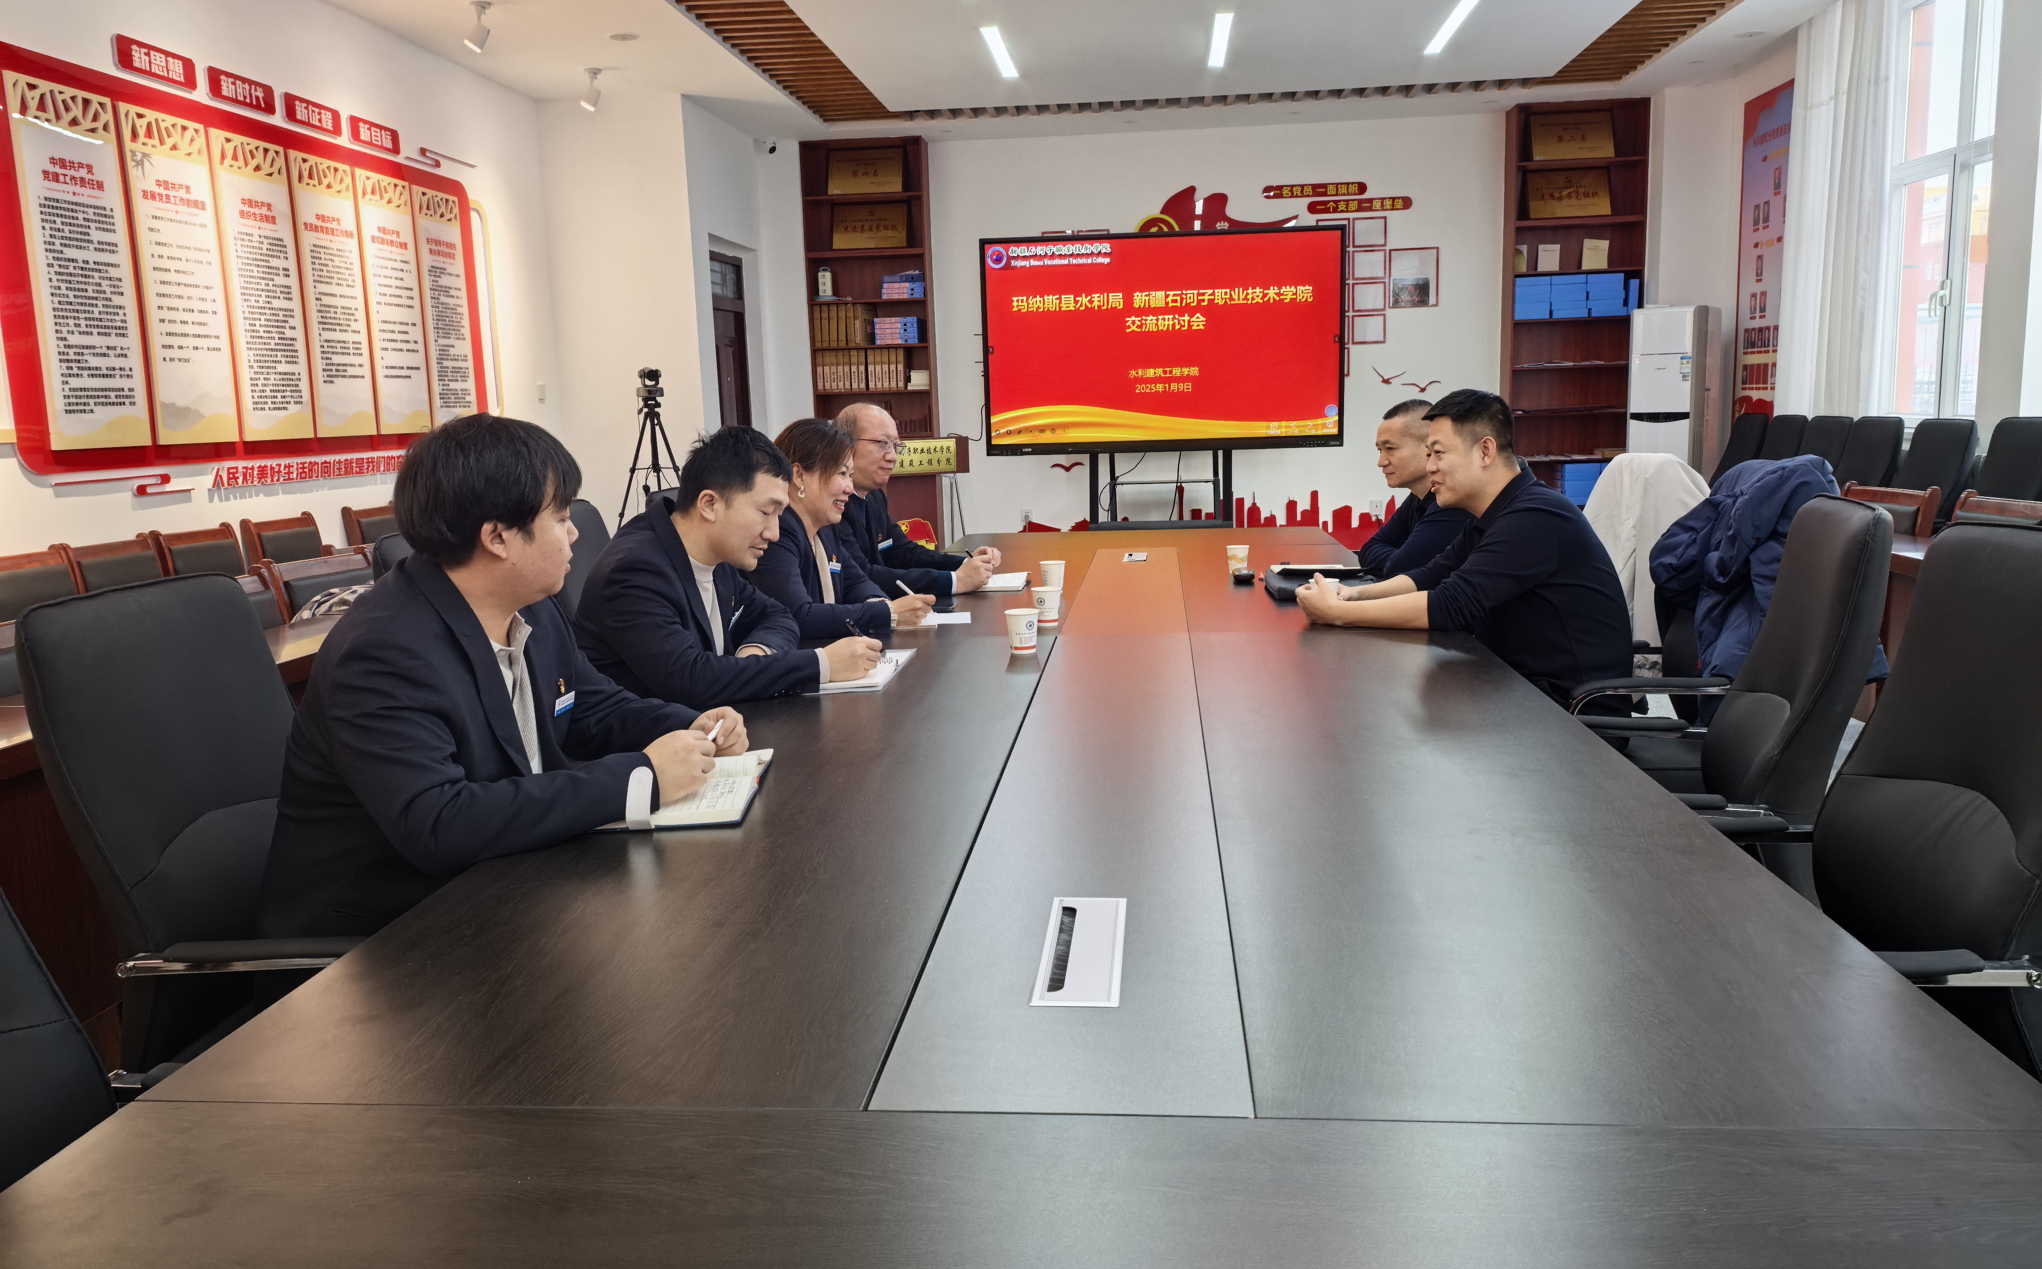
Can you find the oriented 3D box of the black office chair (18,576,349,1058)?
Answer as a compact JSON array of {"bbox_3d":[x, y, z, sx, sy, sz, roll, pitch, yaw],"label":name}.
[{"bbox_3d":[-0.902,0.456,1.996,0.640,1.070,0.570,-1,9,6],"label":"black office chair"}]

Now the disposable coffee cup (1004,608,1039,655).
[{"bbox_3d":[0.006,-0.005,3.004,0.074,0.086,0.074,-1,9,6],"label":"disposable coffee cup"}]

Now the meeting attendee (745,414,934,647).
[{"bbox_3d":[-0.515,0.112,3.429,0.700,1.260,0.500,1,10,17],"label":"meeting attendee"}]

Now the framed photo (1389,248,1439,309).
[{"bbox_3d":[2.555,-2.314,9.185,0.315,0.370,0.025,-1,9,6],"label":"framed photo"}]

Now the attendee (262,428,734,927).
[{"bbox_3d":[-0.721,0.345,1.944,0.700,1.270,0.600,-2,9,-2],"label":"attendee"}]

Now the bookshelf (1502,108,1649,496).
[{"bbox_3d":[3.490,-1.804,9.018,0.779,2.975,0.340,-1,9,6],"label":"bookshelf"}]

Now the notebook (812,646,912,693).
[{"bbox_3d":[-0.361,0.064,2.808,0.240,0.020,0.380,-1,9,6],"label":"notebook"}]

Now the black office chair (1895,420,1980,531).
[{"bbox_3d":[4.314,-0.546,7.101,0.620,1.020,0.580,-1,9,6],"label":"black office chair"}]

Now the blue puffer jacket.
[{"bbox_3d":[1.580,-0.106,3.086,0.400,0.560,0.520,-1,9,6],"label":"blue puffer jacket"}]

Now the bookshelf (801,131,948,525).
[{"bbox_3d":[-0.961,-1.733,9.457,0.792,2.972,0.340,-1,9,6],"label":"bookshelf"}]

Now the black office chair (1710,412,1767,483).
[{"bbox_3d":[3.891,-0.711,8.197,0.640,1.060,0.560,-1,9,6],"label":"black office chair"}]

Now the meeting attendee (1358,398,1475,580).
[{"bbox_3d":[1.228,-0.027,3.868,0.720,1.240,0.580,-1,9,3],"label":"meeting attendee"}]

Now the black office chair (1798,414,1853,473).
[{"bbox_3d":[4.434,-0.750,8.309,0.620,1.020,0.580,-1,9,6],"label":"black office chair"}]

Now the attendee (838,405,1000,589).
[{"bbox_3d":[-0.420,-0.021,4.063,0.740,1.280,0.600,-2,9,1],"label":"attendee"}]

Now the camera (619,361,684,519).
[{"bbox_3d":[-1.868,-0.610,7.308,0.800,1.510,0.720,-5,10,-21],"label":"camera"}]

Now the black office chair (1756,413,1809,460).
[{"bbox_3d":[4.487,-0.840,8.838,0.620,1.020,0.580,-1,9,6],"label":"black office chair"}]

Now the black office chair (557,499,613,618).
[{"bbox_3d":[-0.786,0.225,3.295,0.640,1.070,0.600,0,10,11],"label":"black office chair"}]

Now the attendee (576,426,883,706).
[{"bbox_3d":[-0.591,0.226,2.746,0.740,1.235,0.600,-2,9,1],"label":"attendee"}]

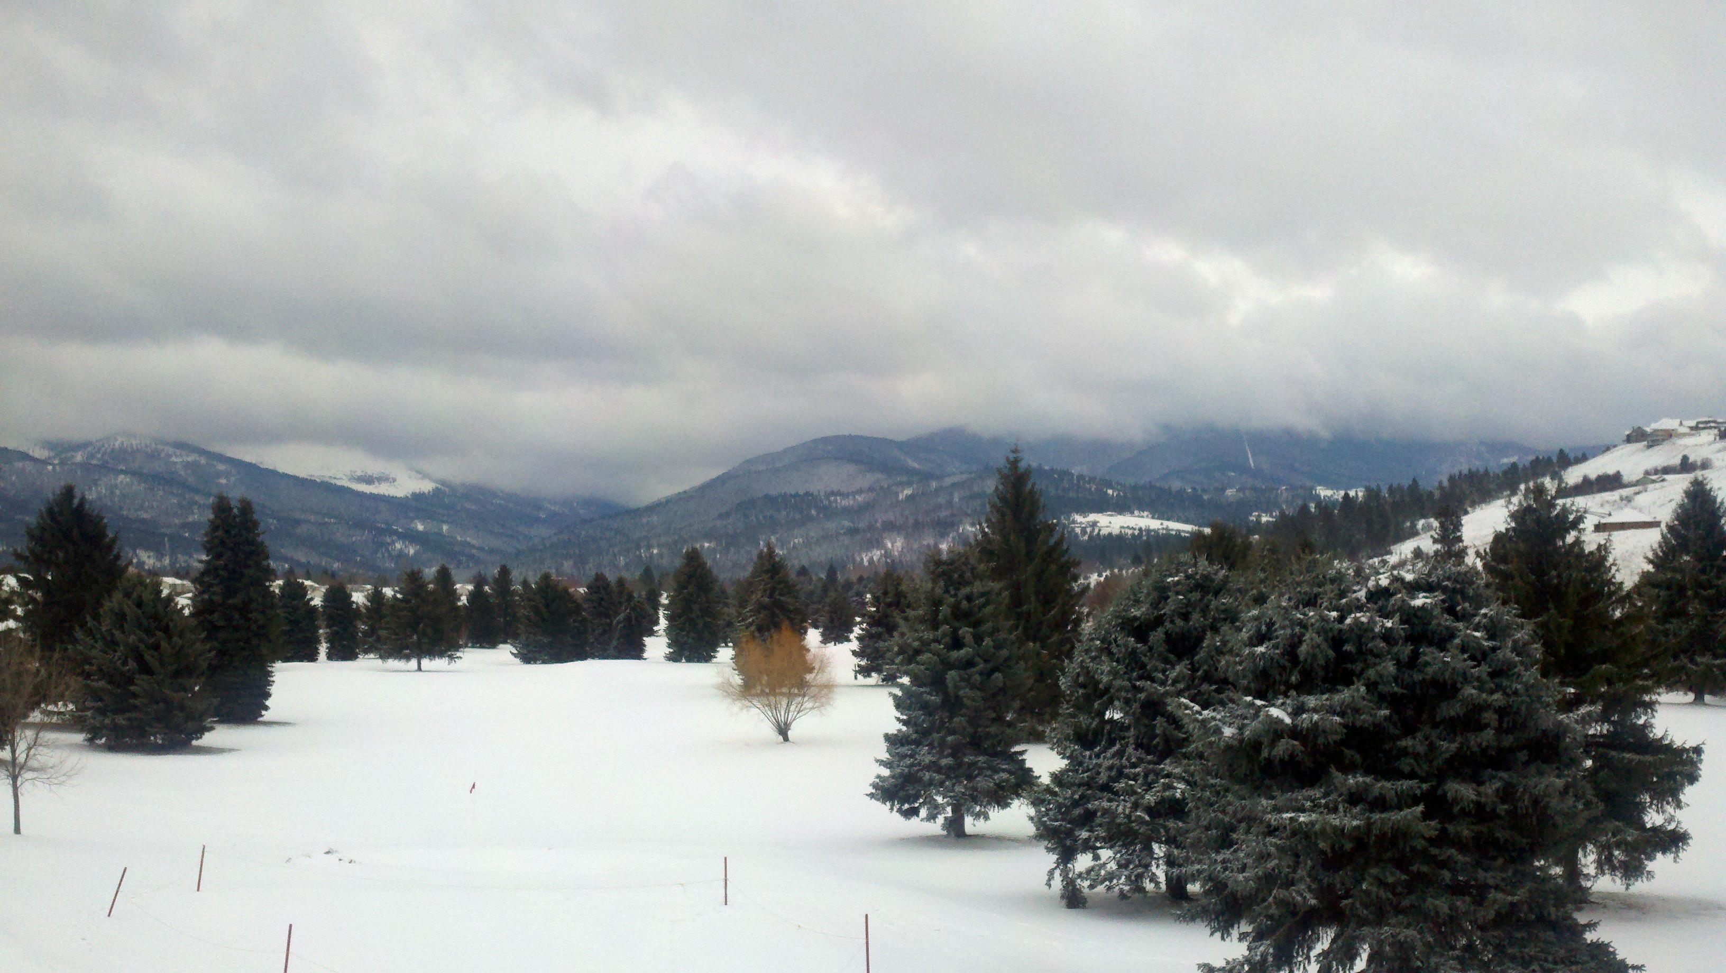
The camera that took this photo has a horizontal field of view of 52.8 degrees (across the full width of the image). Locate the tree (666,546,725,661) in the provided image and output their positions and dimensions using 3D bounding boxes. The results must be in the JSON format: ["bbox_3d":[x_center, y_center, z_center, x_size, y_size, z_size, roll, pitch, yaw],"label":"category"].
[{"bbox_3d":[-15.361,10.800,160.125,5.600,10.560,5.600,0,-3,0],"label":"tree"}]

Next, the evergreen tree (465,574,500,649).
[{"bbox_3d":[-33.508,10.929,153.769,3.104,6.724,3.104,1,-3,-12],"label":"evergreen tree"}]

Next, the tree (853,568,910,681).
[{"bbox_3d":[2.058,10.336,129.756,5.650,8.500,5.650,0,-3,0],"label":"tree"}]

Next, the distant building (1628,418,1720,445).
[{"bbox_3d":[247.032,-16.625,530.000,27.000,8.000,15.000,-2,-3,34],"label":"distant building"}]

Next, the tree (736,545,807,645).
[{"bbox_3d":[-5.134,7.507,99.836,4.819,8.593,4.819,0,-3,-3],"label":"tree"}]

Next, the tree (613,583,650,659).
[{"bbox_3d":[-18.116,10.560,136.063,3.065,5.830,3.065,0,-3,-8],"label":"tree"}]

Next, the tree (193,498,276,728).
[{"bbox_3d":[-34.988,6.733,97.205,4.760,12.500,4.760,0,-3,0],"label":"tree"}]

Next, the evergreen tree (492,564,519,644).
[{"bbox_3d":[-41.215,13.520,200.935,3.590,9.130,3.590,0,-3,0],"label":"evergreen tree"}]

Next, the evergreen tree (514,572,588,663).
[{"bbox_3d":[-23.551,9.865,131.448,5.939,6.793,5.939,0,-3,-10],"label":"evergreen tree"}]

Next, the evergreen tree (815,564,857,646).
[{"bbox_3d":[-3.202,13.335,196.989,4.740,9.120,4.740,0,-3,0],"label":"evergreen tree"}]

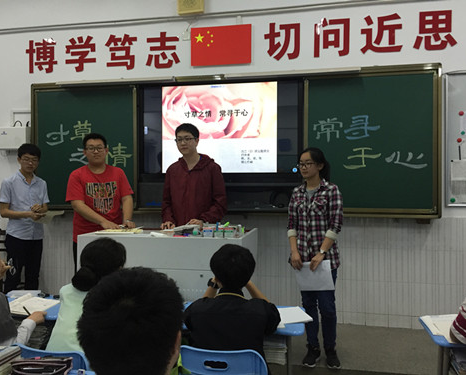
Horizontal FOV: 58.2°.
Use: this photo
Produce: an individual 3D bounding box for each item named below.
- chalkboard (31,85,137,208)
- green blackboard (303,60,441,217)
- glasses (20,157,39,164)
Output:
[{"bbox_3d":[-1.543,-0.417,4.319,1.190,1.278,0.060,0,1,11],"label":"chalkboard"},{"bbox_3d":[1.249,-0.402,3.777,1.173,1.337,0.060,0,1,11],"label":"green blackboard"},{"bbox_3d":[-1.700,-0.226,3.500,0.145,0.048,0.135,0,15,-38],"label":"glasses"}]

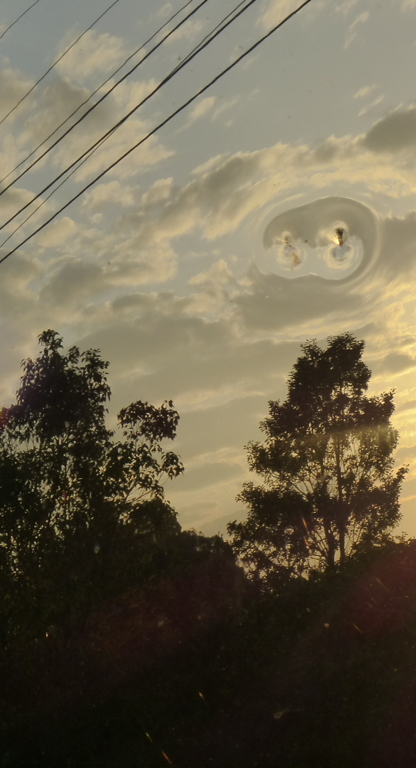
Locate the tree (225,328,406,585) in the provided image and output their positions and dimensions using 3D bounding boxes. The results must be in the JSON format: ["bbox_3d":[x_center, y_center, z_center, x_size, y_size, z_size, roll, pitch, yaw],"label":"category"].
[{"bbox_3d":[2.831,2.185,205.000,4.603,7.033,4.448,-1,-5,0],"label":"tree"}]

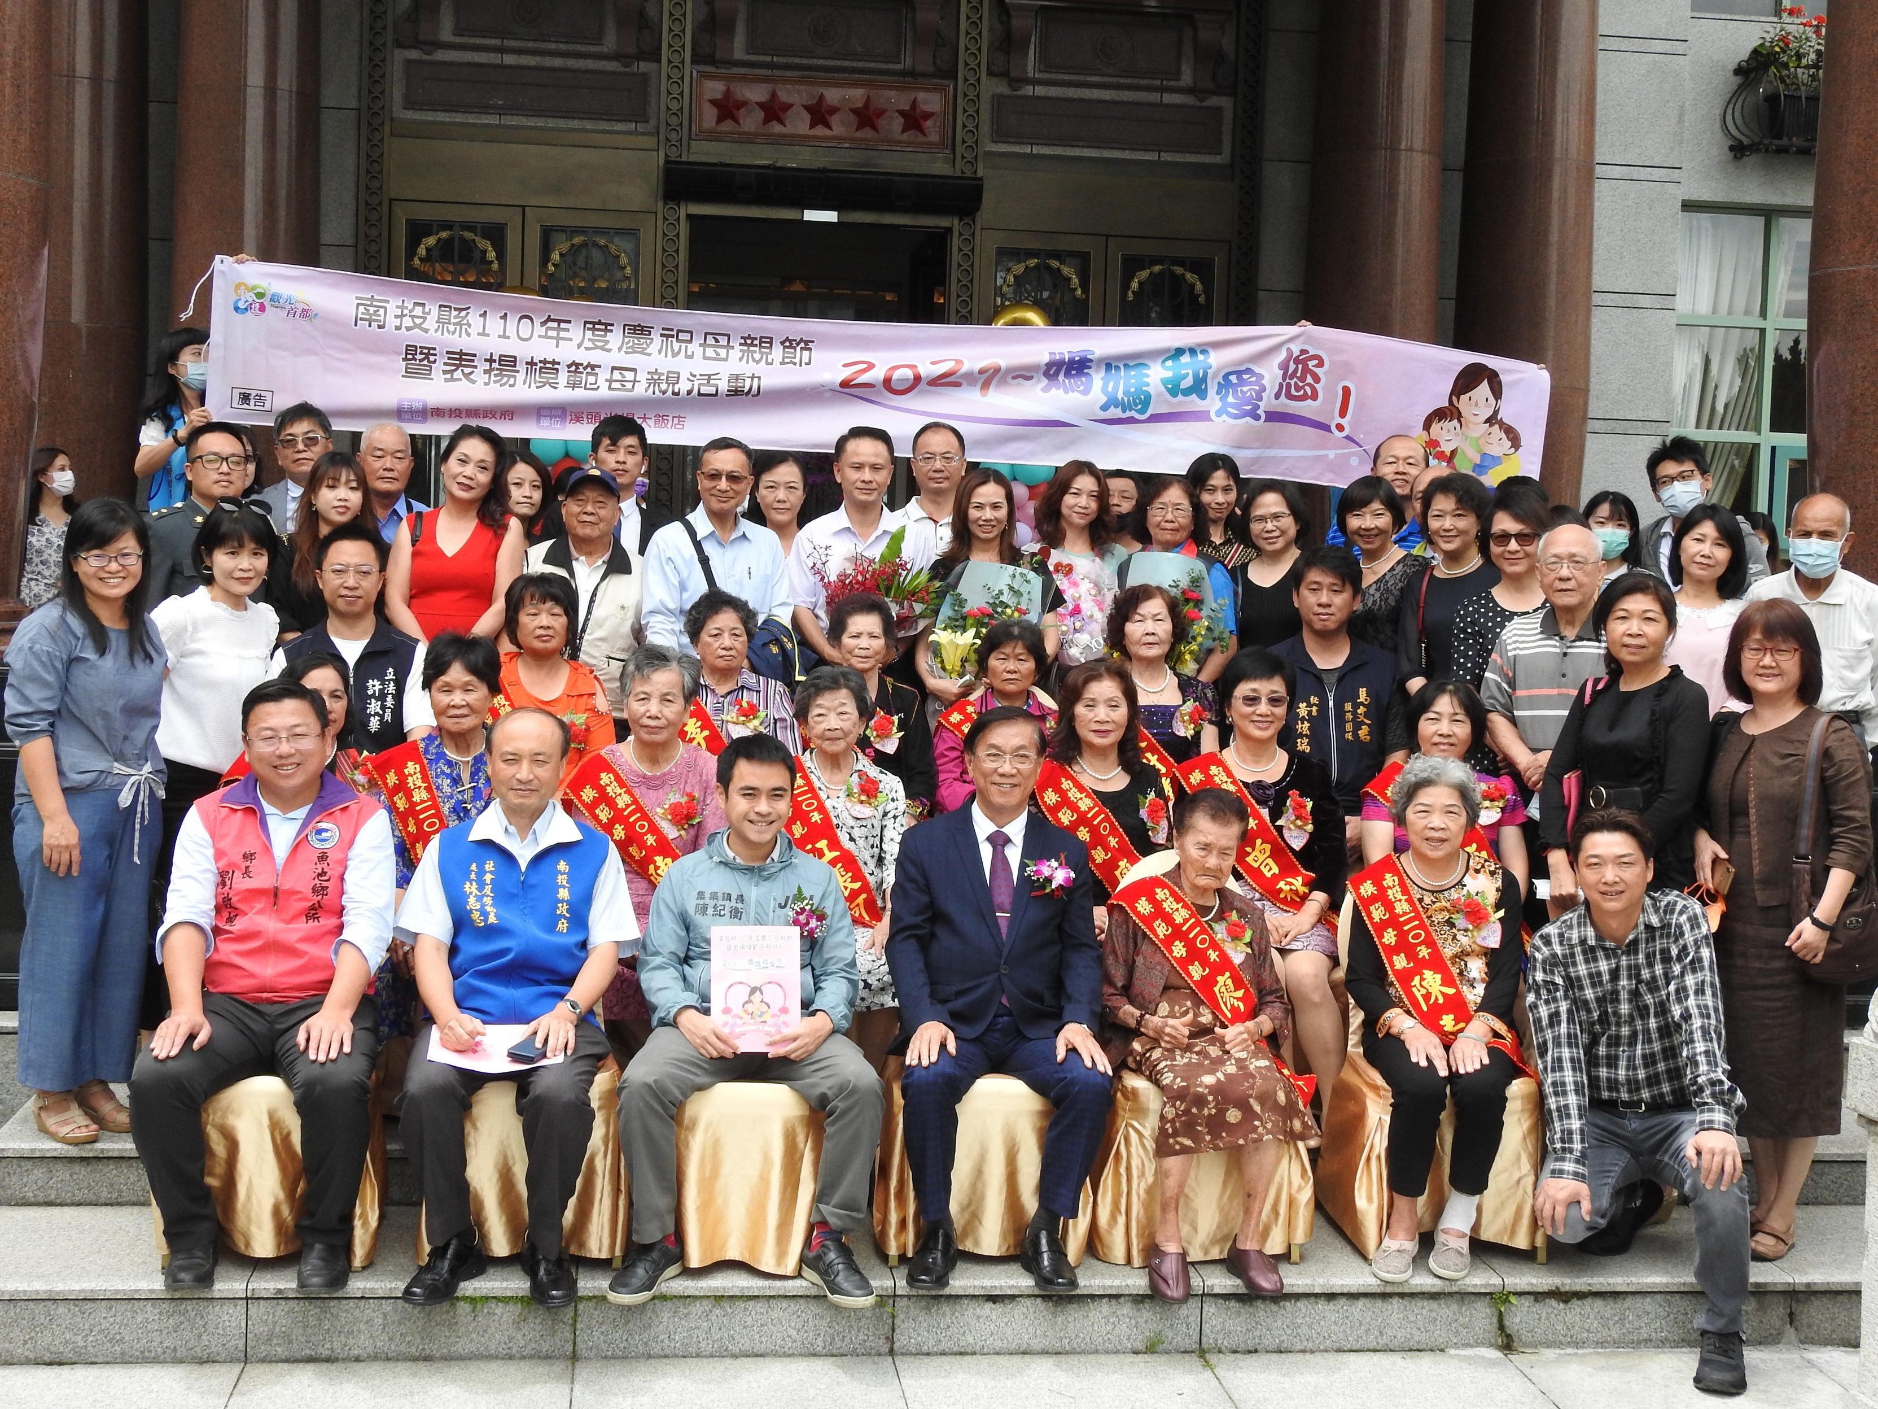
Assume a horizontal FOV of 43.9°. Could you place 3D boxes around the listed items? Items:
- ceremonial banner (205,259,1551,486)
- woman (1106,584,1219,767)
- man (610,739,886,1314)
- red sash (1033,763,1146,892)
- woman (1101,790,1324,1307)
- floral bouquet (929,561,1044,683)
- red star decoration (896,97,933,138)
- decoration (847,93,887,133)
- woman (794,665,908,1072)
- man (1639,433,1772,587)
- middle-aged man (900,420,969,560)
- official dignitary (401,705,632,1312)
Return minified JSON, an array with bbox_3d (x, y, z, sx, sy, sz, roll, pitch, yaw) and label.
[{"bbox_3d":[-0.147,-1.211,8.840,5.080,0.590,0.150,3,2,-7],"label":"ceremonial banner"},{"bbox_3d":[0.659,0.274,7.114,0.440,1.283,0.680,2,3,-1],"label":"woman"},{"bbox_3d":[-0.456,0.692,5.554,0.600,1.240,0.800,1,3,-6],"label":"man"},{"bbox_3d":[0.437,0.395,6.363,0.400,0.490,0.260,2,3,-3],"label":"red sash"},{"bbox_3d":[0.644,0.771,5.625,0.510,1.117,0.710,2,3,-3],"label":"woman"},{"bbox_3d":[0.162,-0.242,7.475,0.370,0.450,0.280,2,3,-3],"label":"floral bouquet"},{"bbox_3d":[-0.145,-3.569,14.171,0.230,0.236,0.050,1,3,-7],"label":"red star decoration"},{"bbox_3d":[-0.380,-3.161,12.470,0.220,0.215,0.050,1,3,-7],"label":"decoration"},{"bbox_3d":[-0.286,0.511,6.378,0.440,1.220,0.680,2,3,-5],"label":"woman"},{"bbox_3d":[2.585,-0.063,7.985,0.480,1.698,0.300,2,3,5],"label":"man"},{"bbox_3d":[-0.022,-0.117,8.021,0.480,1.698,0.300,2,3,-5],"label":"middle-aged man"},{"bbox_3d":[-0.972,0.655,5.422,0.560,1.267,0.730,1,3,-7],"label":"official dignitary"}]

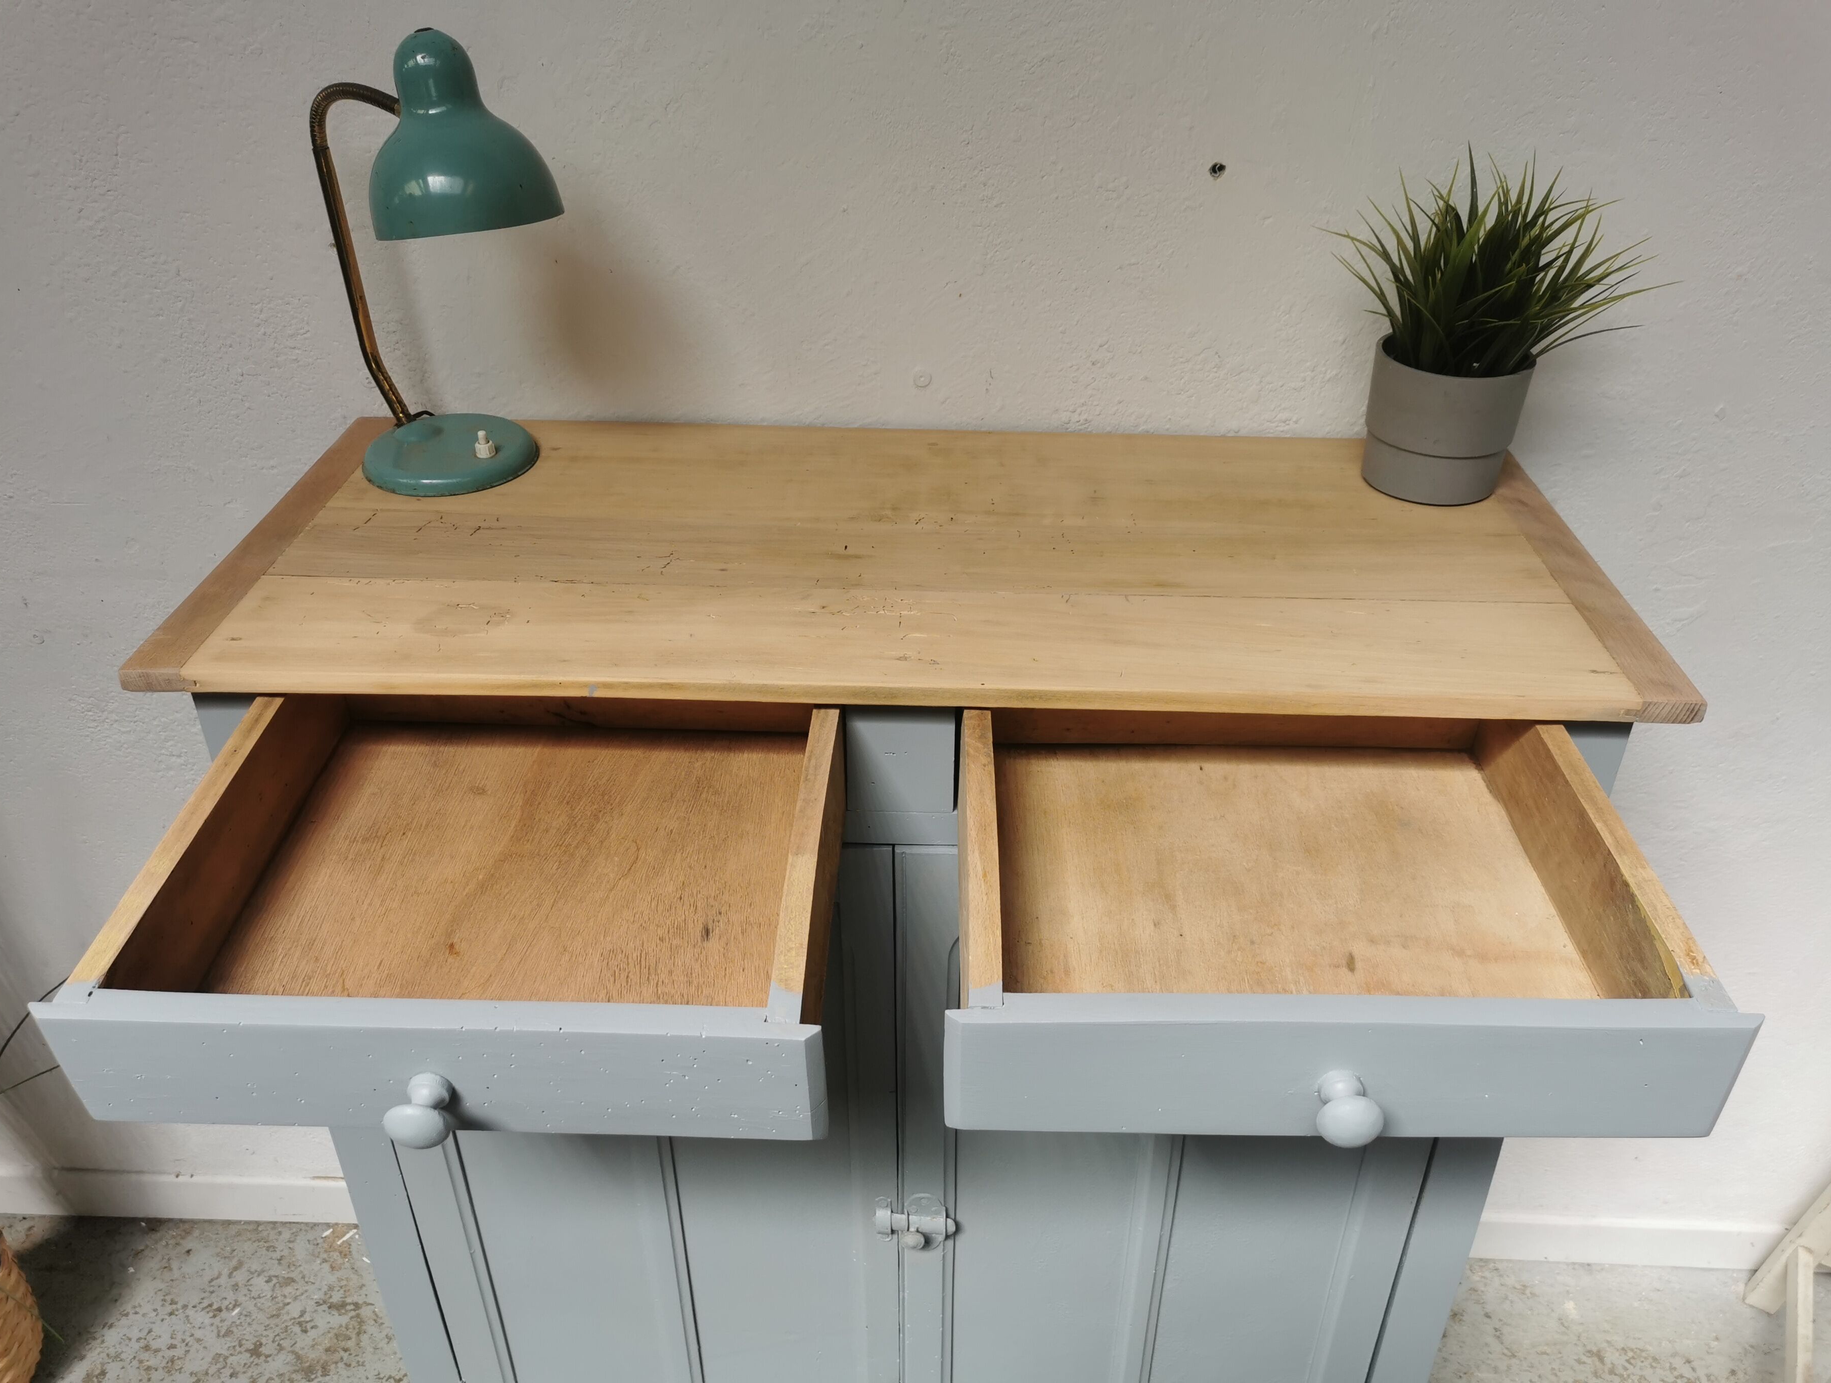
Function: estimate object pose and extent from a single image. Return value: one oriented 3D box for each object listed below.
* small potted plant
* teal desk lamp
[{"bbox_3d":[0.402,-0.259,1.026,0.230,0.238,0.207,1,32,2],"label":"small potted plant"},{"bbox_3d":[-0.345,-0.306,1.027,0.234,0.313,0.131,21,38,29],"label":"teal desk lamp"}]

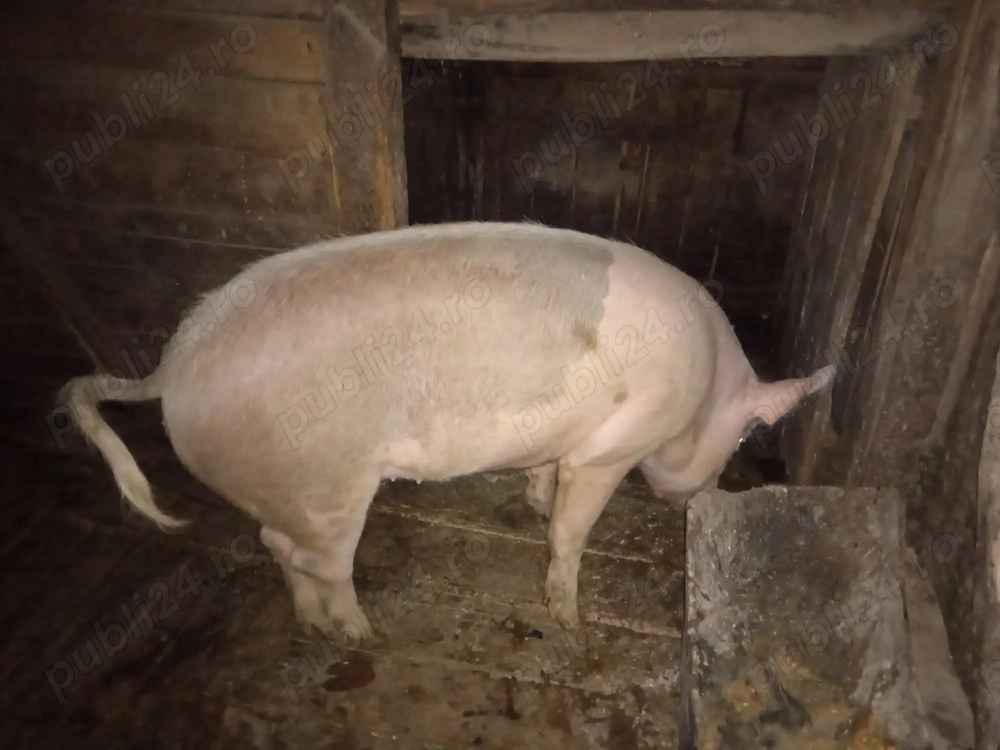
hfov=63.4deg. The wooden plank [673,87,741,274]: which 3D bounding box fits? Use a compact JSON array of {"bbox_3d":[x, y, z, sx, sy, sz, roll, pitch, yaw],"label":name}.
[{"bbox_3d":[0.670,-0.598,2.616,0.107,0.632,0.025,8,29,12],"label":"wooden plank"}]

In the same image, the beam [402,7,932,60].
[{"bbox_3d":[0.304,-0.678,1.607,1.051,0.088,0.090,5,29,13],"label":"beam"}]

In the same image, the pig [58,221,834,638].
[{"bbox_3d":[-0.088,0.099,1.567,1.413,0.812,0.388,-3,29,-9],"label":"pig"}]

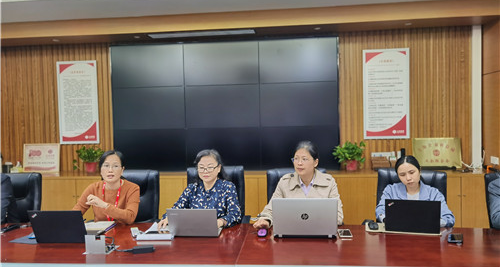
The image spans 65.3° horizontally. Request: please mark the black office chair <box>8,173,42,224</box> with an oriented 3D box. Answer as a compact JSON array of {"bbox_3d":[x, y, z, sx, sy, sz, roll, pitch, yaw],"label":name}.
[{"bbox_3d":[-1.942,0.879,2.961,0.640,1.080,0.680,-1,2,5],"label":"black office chair"}]

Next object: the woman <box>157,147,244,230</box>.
[{"bbox_3d":[-0.310,0.751,2.757,0.560,1.275,0.700,-1,2,13],"label":"woman"}]

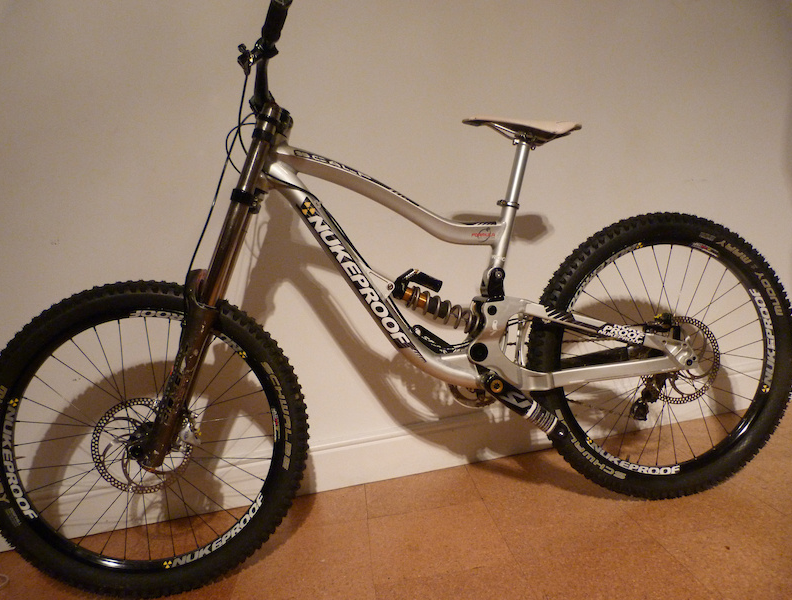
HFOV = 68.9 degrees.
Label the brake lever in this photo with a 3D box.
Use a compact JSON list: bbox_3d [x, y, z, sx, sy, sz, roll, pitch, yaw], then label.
[{"bbox_3d":[-0.255,-0.437,1.018,0.076,0.050,0.120,-8,2,-6],"label":"brake lever"}]

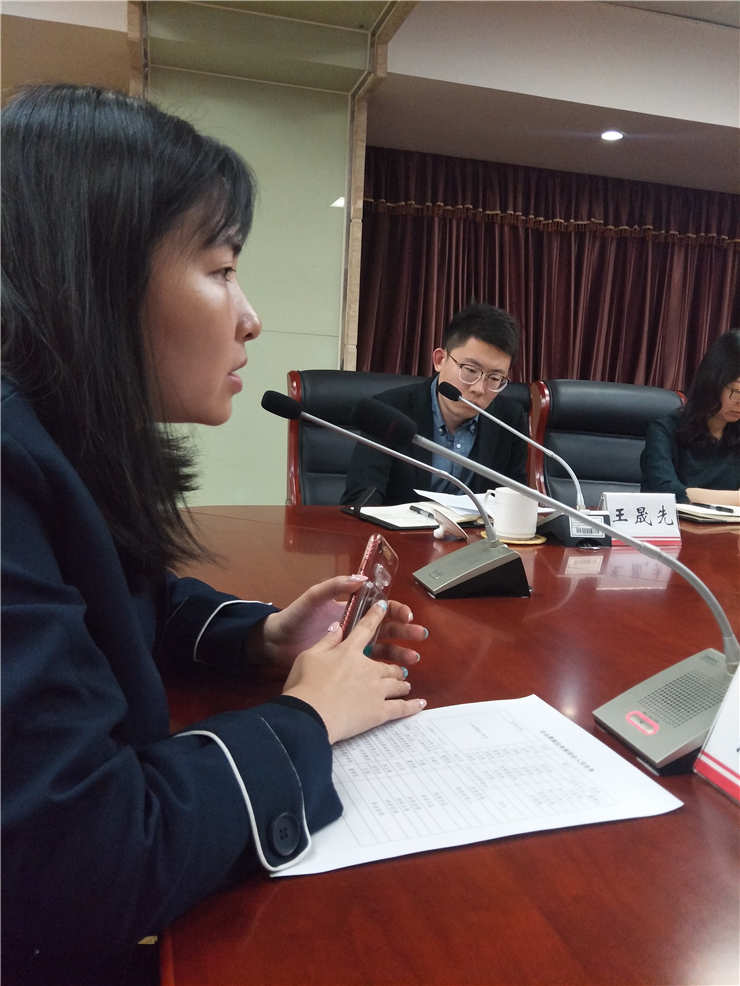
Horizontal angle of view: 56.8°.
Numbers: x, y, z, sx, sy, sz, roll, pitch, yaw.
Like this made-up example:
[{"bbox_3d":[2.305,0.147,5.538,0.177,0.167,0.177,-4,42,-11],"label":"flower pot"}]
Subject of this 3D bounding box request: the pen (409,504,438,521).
[{"bbox_3d":[0.116,0.044,1.474,0.011,0.011,0.142,-1,10,-19],"label":"pen"}]

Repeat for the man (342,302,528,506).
[{"bbox_3d":[0.180,0.155,1.745,0.540,1.240,0.720,0,9,-13],"label":"man"}]

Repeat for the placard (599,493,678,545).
[{"bbox_3d":[0.532,0.049,1.352,0.150,0.098,0.075,0,9,-10],"label":"placard"}]

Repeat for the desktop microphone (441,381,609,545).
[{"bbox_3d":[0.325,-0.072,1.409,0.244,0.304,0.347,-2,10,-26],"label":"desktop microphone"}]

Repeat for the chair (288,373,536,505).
[{"bbox_3d":[0.171,0.246,1.717,0.700,1.070,0.700,0,9,-12],"label":"chair"}]

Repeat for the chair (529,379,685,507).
[{"bbox_3d":[0.881,0.233,1.957,0.700,1.070,0.700,-3,10,-29],"label":"chair"}]

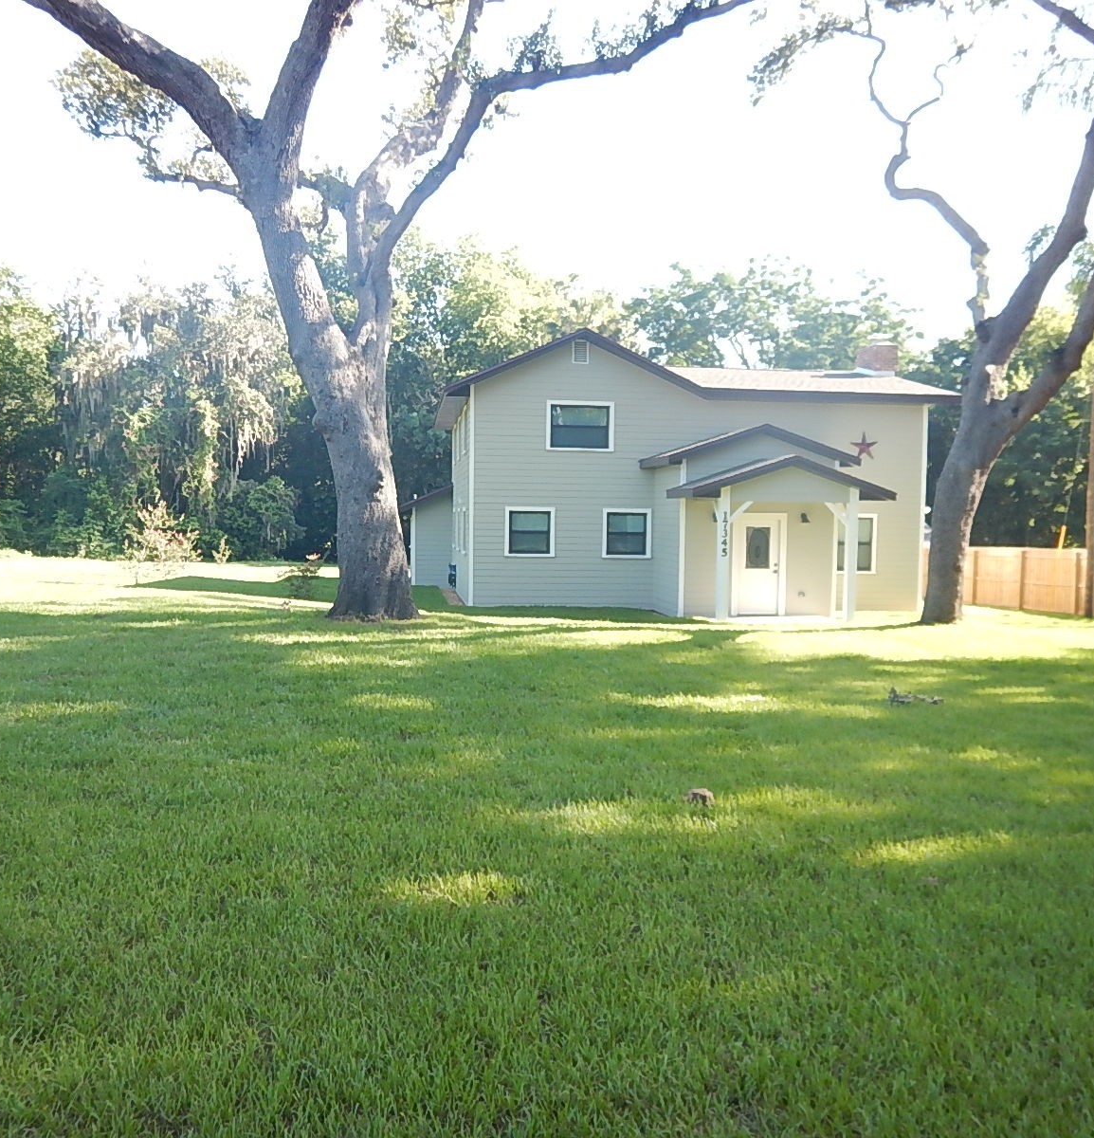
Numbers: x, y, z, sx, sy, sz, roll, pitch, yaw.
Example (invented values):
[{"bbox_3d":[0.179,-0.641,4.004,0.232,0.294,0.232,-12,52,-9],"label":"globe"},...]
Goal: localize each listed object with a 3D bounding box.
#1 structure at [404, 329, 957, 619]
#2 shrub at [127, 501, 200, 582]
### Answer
[{"bbox_3d":[3.003,-2.637,27.852,13.500,6.720,13.200,0,2,-8],"label":"structure"},{"bbox_3d":[-11.465,-0.798,31.448,2.200,2.450,2.100,0,2,-8],"label":"shrub"}]

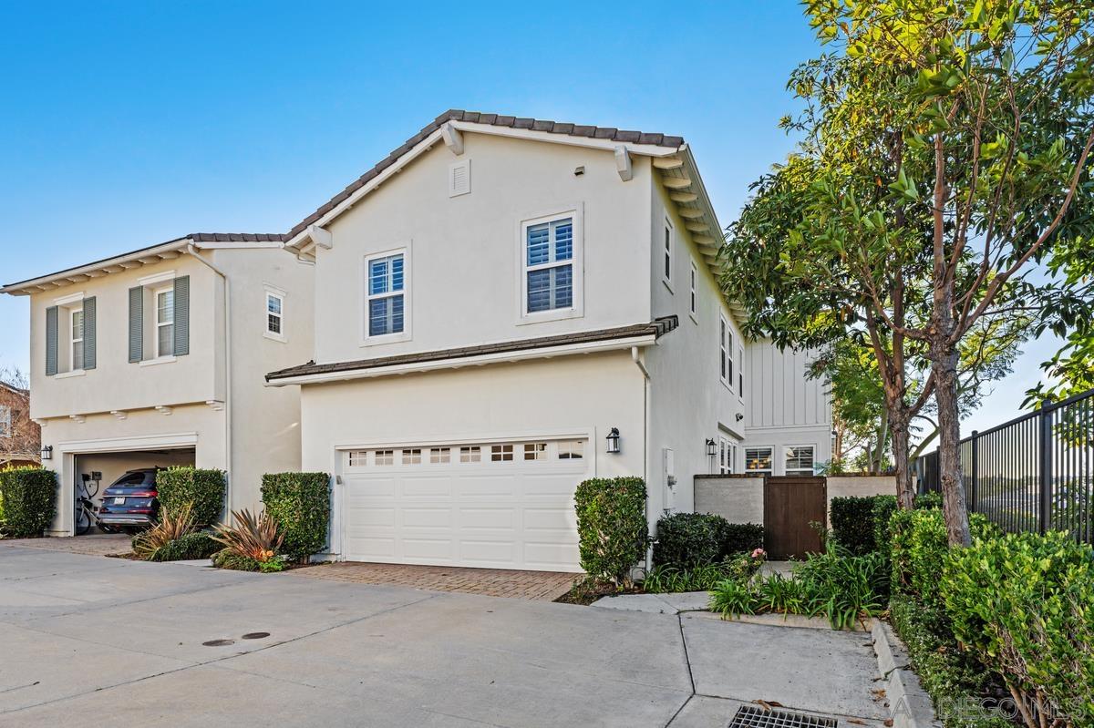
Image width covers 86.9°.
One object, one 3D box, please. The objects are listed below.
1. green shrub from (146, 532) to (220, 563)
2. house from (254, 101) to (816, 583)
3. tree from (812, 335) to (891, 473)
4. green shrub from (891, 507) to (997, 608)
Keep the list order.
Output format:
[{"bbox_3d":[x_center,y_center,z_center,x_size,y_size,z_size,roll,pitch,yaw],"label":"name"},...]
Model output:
[{"bbox_3d":[-6.988,3.507,11.100,1.200,0.500,0.900,-5,-11,24],"label":"green shrub"},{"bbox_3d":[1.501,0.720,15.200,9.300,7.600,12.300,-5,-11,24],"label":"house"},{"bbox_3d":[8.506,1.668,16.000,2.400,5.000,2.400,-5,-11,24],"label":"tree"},{"bbox_3d":[4.714,2.311,6.900,1.000,1.100,1.000,-5,-11,24],"label":"green shrub"}]

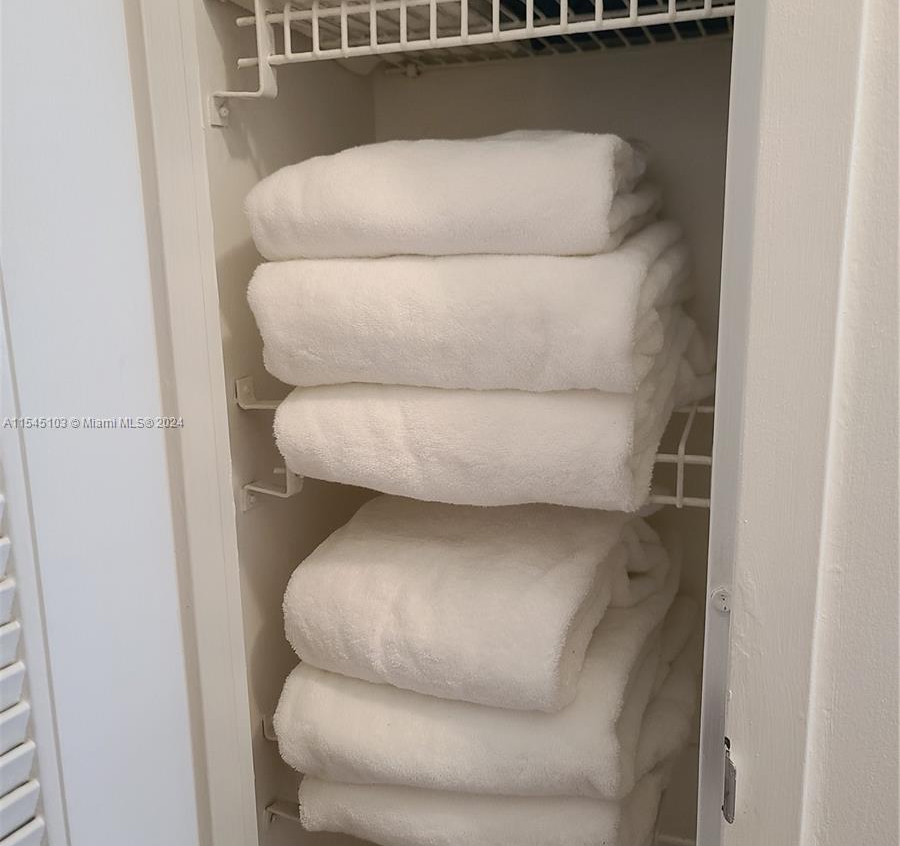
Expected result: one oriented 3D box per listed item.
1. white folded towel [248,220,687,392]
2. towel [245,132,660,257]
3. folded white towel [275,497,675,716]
[{"bbox_3d":[0.045,-0.110,0.788,0.310,0.102,0.350,3,12,20],"label":"white folded towel"},{"bbox_3d":[0.026,-0.193,0.766,0.280,0.086,0.330,3,12,20],"label":"towel"},{"bbox_3d":[0.036,0.131,0.842,0.253,0.095,0.330,4,13,24],"label":"folded white towel"}]

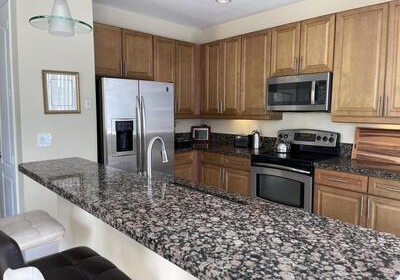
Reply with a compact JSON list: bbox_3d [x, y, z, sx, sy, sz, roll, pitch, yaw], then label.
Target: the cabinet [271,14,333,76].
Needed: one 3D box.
[{"bbox_3d":[1.234,-1.038,3.473,0.319,0.566,0.769,-6,8,-43],"label":"cabinet"}]

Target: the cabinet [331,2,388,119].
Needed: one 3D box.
[{"bbox_3d":[1.663,-0.736,3.054,0.319,1.081,0.471,-6,8,-43],"label":"cabinet"}]

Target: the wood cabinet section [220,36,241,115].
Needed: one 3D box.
[{"bbox_3d":[0.551,-0.890,4.308,0.320,1.065,0.372,-6,8,-44],"label":"wood cabinet section"}]

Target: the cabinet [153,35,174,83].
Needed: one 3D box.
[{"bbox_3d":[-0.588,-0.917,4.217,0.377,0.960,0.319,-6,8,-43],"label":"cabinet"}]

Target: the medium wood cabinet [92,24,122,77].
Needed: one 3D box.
[{"bbox_3d":[-1.205,-1.045,3.611,0.434,0.580,0.319,-6,8,-43],"label":"medium wood cabinet"}]

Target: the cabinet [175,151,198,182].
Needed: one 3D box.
[{"bbox_3d":[-0.422,0.591,4.330,0.529,0.885,0.609,-6,8,-43],"label":"cabinet"}]

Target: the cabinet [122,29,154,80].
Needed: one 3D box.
[{"bbox_3d":[-0.886,-1.076,3.914,0.448,0.580,0.319,-6,8,-43],"label":"cabinet"}]

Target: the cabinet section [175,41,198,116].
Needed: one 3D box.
[{"bbox_3d":[-0.306,-0.913,4.570,0.416,1.065,0.320,-6,8,-44],"label":"cabinet section"}]

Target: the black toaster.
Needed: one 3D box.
[{"bbox_3d":[0.648,0.017,4.292,0.177,0.182,0.258,-6,8,-43],"label":"black toaster"}]

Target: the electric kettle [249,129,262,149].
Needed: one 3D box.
[{"bbox_3d":[0.777,-0.003,4.138,0.192,0.253,0.131,0,6,0],"label":"electric kettle"}]

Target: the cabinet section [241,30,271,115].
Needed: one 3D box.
[{"bbox_3d":[0.843,-0.861,4.011,0.320,1.065,0.462,-6,8,-44],"label":"cabinet section"}]

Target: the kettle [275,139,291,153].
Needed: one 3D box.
[{"bbox_3d":[1.051,0.066,3.816,0.207,0.182,0.182,3,7,28],"label":"kettle"}]

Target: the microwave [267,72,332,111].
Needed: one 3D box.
[{"bbox_3d":[1.205,-0.542,3.492,0.405,0.414,0.762,-6,8,-43],"label":"microwave"}]

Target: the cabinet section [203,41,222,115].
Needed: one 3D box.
[{"bbox_3d":[0.291,-0.915,4.572,0.320,1.065,0.373,-6,8,-44],"label":"cabinet section"}]

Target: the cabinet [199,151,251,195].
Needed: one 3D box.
[{"bbox_3d":[0.521,0.607,4.182,0.609,0.885,0.910,-6,8,-43],"label":"cabinet"}]

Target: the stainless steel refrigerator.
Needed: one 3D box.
[{"bbox_3d":[-0.891,0.211,3.630,0.917,1.787,0.838,-6,8,-43],"label":"stainless steel refrigerator"}]

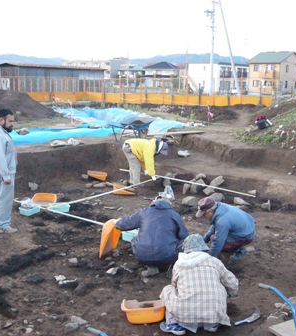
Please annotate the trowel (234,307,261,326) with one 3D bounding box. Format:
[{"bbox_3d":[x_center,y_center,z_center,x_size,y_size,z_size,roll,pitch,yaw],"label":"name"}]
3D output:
[{"bbox_3d":[0.936,1.388,4.254,0.330,0.050,0.080,-11,17,-42],"label":"trowel"}]

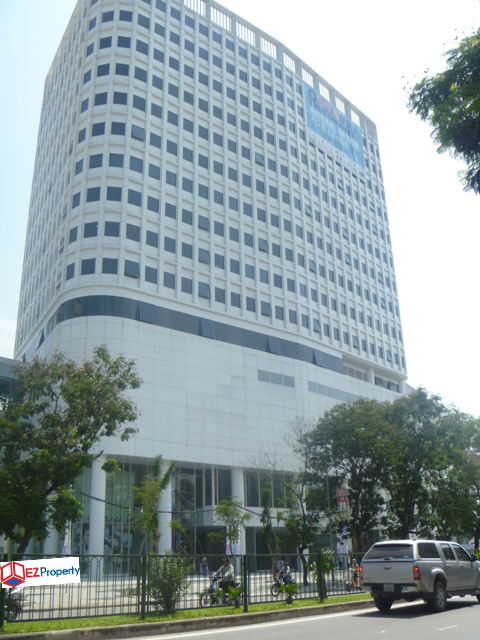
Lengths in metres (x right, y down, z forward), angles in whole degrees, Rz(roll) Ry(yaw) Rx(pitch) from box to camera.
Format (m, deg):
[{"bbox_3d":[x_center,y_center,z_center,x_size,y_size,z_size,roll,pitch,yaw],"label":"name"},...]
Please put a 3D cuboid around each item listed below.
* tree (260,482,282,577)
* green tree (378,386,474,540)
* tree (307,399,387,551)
[{"bbox_3d":[1.743,11.701,35.800,1.350,5.400,1.350,-1,-21,0],"label":"tree"},{"bbox_3d":[12.688,11.037,44.500,6.600,12.600,6.400,-1,-21,0],"label":"green tree"},{"bbox_3d":[6.844,10.601,41.200,5.400,11.400,5.400,-1,-21,0],"label":"tree"}]

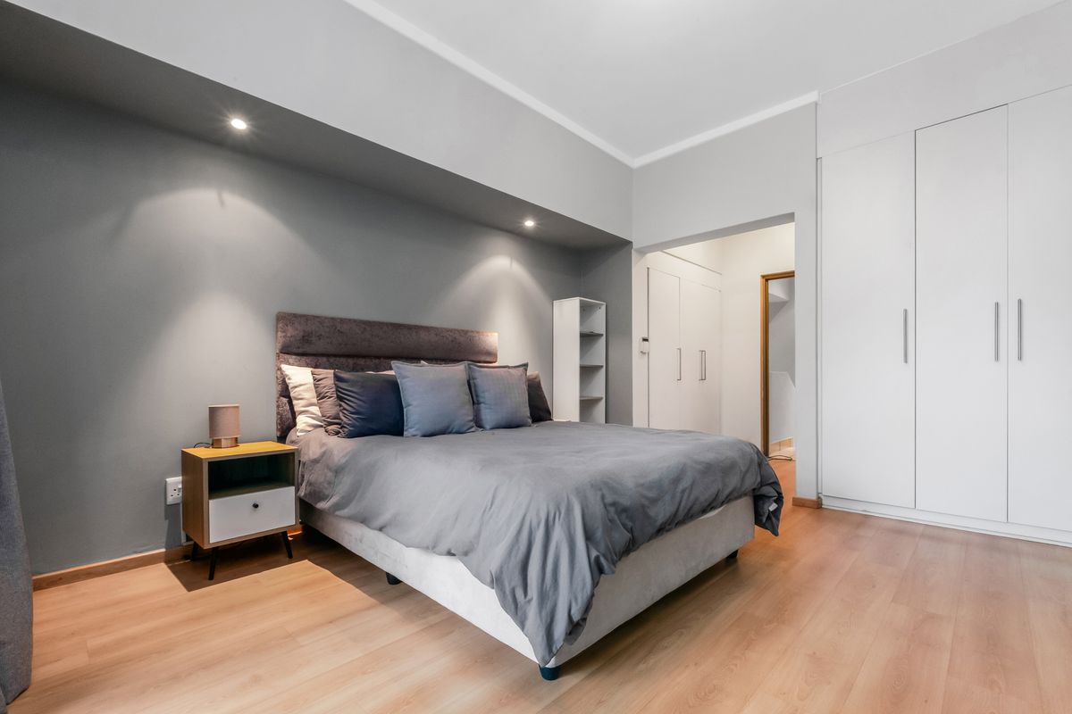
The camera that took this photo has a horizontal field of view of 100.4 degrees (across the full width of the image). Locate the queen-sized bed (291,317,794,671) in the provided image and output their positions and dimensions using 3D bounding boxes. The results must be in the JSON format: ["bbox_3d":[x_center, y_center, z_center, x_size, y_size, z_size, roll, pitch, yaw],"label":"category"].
[{"bbox_3d":[-0.141,0.390,2.516,1.920,1.250,1.670,-1,-3,45],"label":"queen-sized bed"}]

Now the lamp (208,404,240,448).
[{"bbox_3d":[-1.591,0.347,2.286,0.137,0.218,0.137,-1,-2,41],"label":"lamp"}]

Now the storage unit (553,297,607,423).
[{"bbox_3d":[0.407,0.283,4.110,0.310,1.570,0.378,-1,-3,45],"label":"storage unit"}]

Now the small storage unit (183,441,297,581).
[{"bbox_3d":[-1.456,0.723,2.199,0.370,0.537,0.392,-1,-2,41],"label":"small storage unit"}]

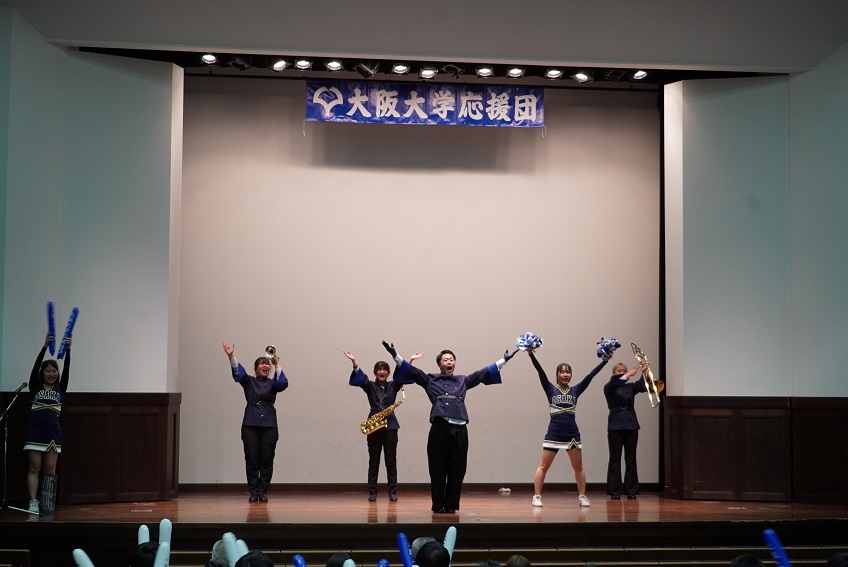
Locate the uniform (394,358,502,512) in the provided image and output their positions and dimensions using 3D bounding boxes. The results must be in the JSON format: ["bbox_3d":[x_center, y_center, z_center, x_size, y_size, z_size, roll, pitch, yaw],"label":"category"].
[{"bbox_3d":[0.261,1.612,14.550,1.130,1.620,0.420,1,-4,-3],"label":"uniform"}]

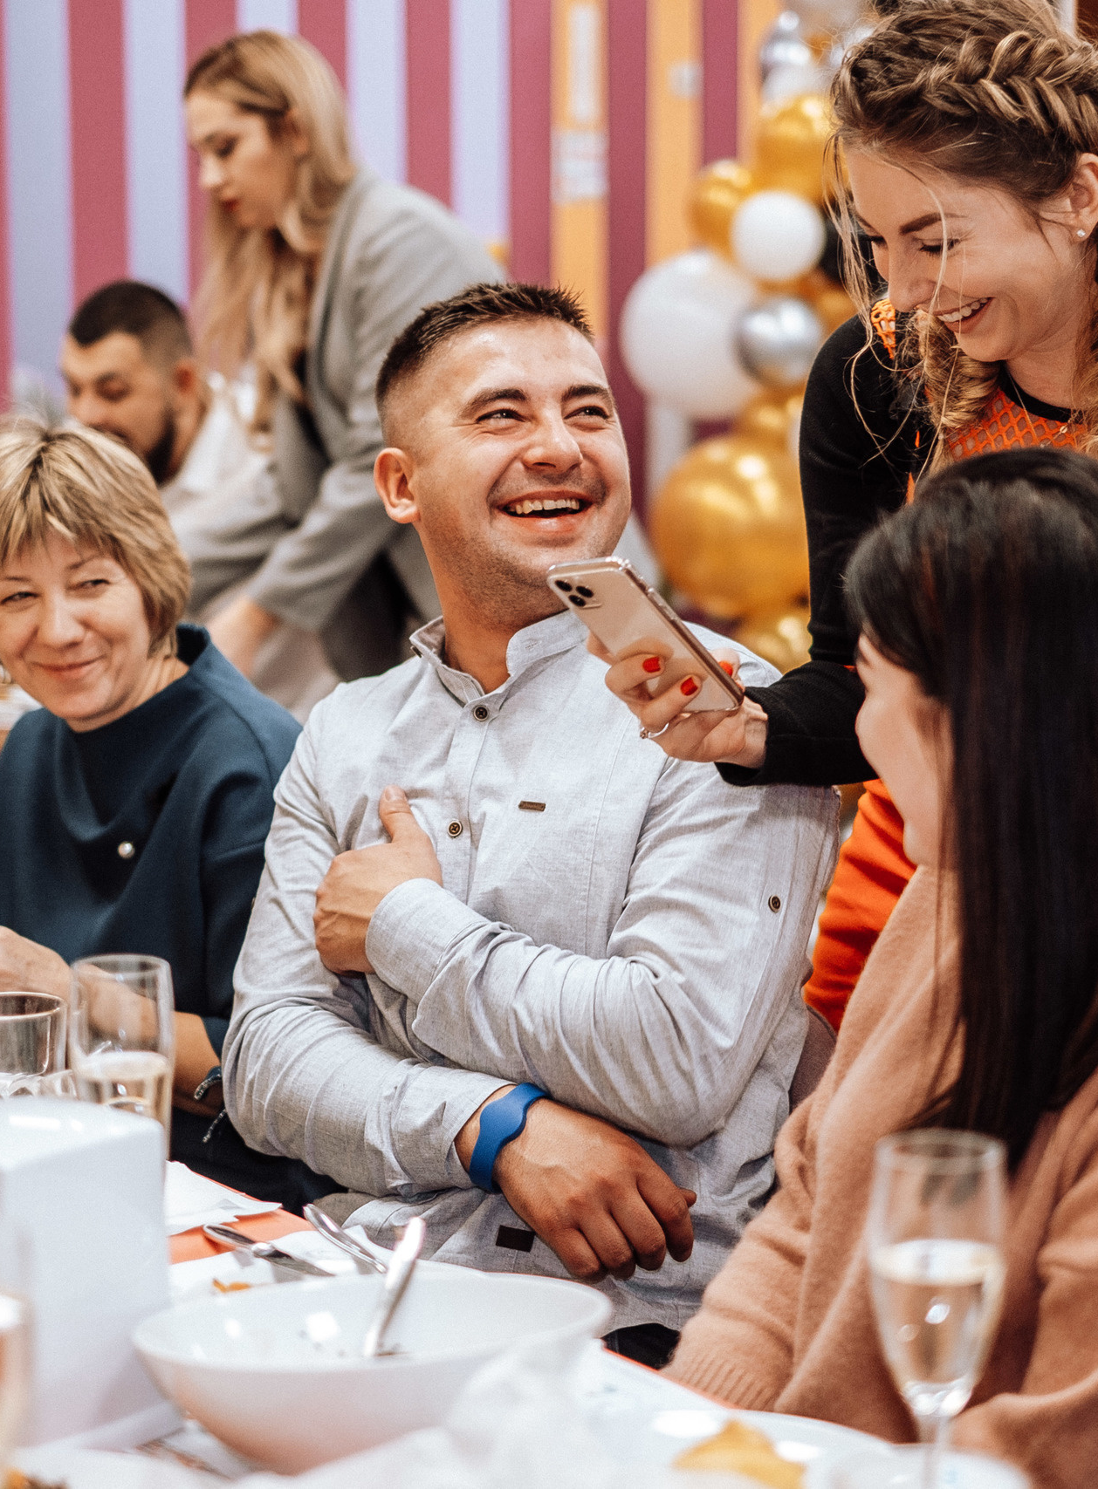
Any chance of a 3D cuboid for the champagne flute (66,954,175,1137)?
[{"bbox_3d":[-0.247,0.225,1.918,0.057,0.197,0.057,0,8,0],"label":"champagne flute"}]

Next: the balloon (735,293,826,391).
[{"bbox_3d":[0.394,-0.683,5.600,0.158,0.163,0.158,0,8,0],"label":"balloon"}]

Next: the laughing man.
[{"bbox_3d":[-0.060,0.361,2.259,0.520,1.346,0.750,4,9,30],"label":"laughing man"}]

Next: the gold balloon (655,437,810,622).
[{"bbox_3d":[0.328,-0.371,5.600,0.306,0.318,0.306,0,8,0],"label":"gold balloon"}]

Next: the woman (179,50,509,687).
[{"bbox_3d":[-0.235,-0.022,3.983,0.480,1.640,0.450,-4,9,-30],"label":"woman"}]

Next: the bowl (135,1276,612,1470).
[{"bbox_3d":[-0.085,0.319,1.658,0.245,0.082,0.200,-2,8,-17],"label":"bowl"}]

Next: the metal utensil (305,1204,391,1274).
[{"bbox_3d":[-0.098,0.295,1.872,0.025,0.020,0.195,-5,15,-28],"label":"metal utensil"}]

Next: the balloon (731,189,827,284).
[{"bbox_3d":[0.391,-0.864,5.600,0.160,0.165,0.160,0,8,0],"label":"balloon"}]

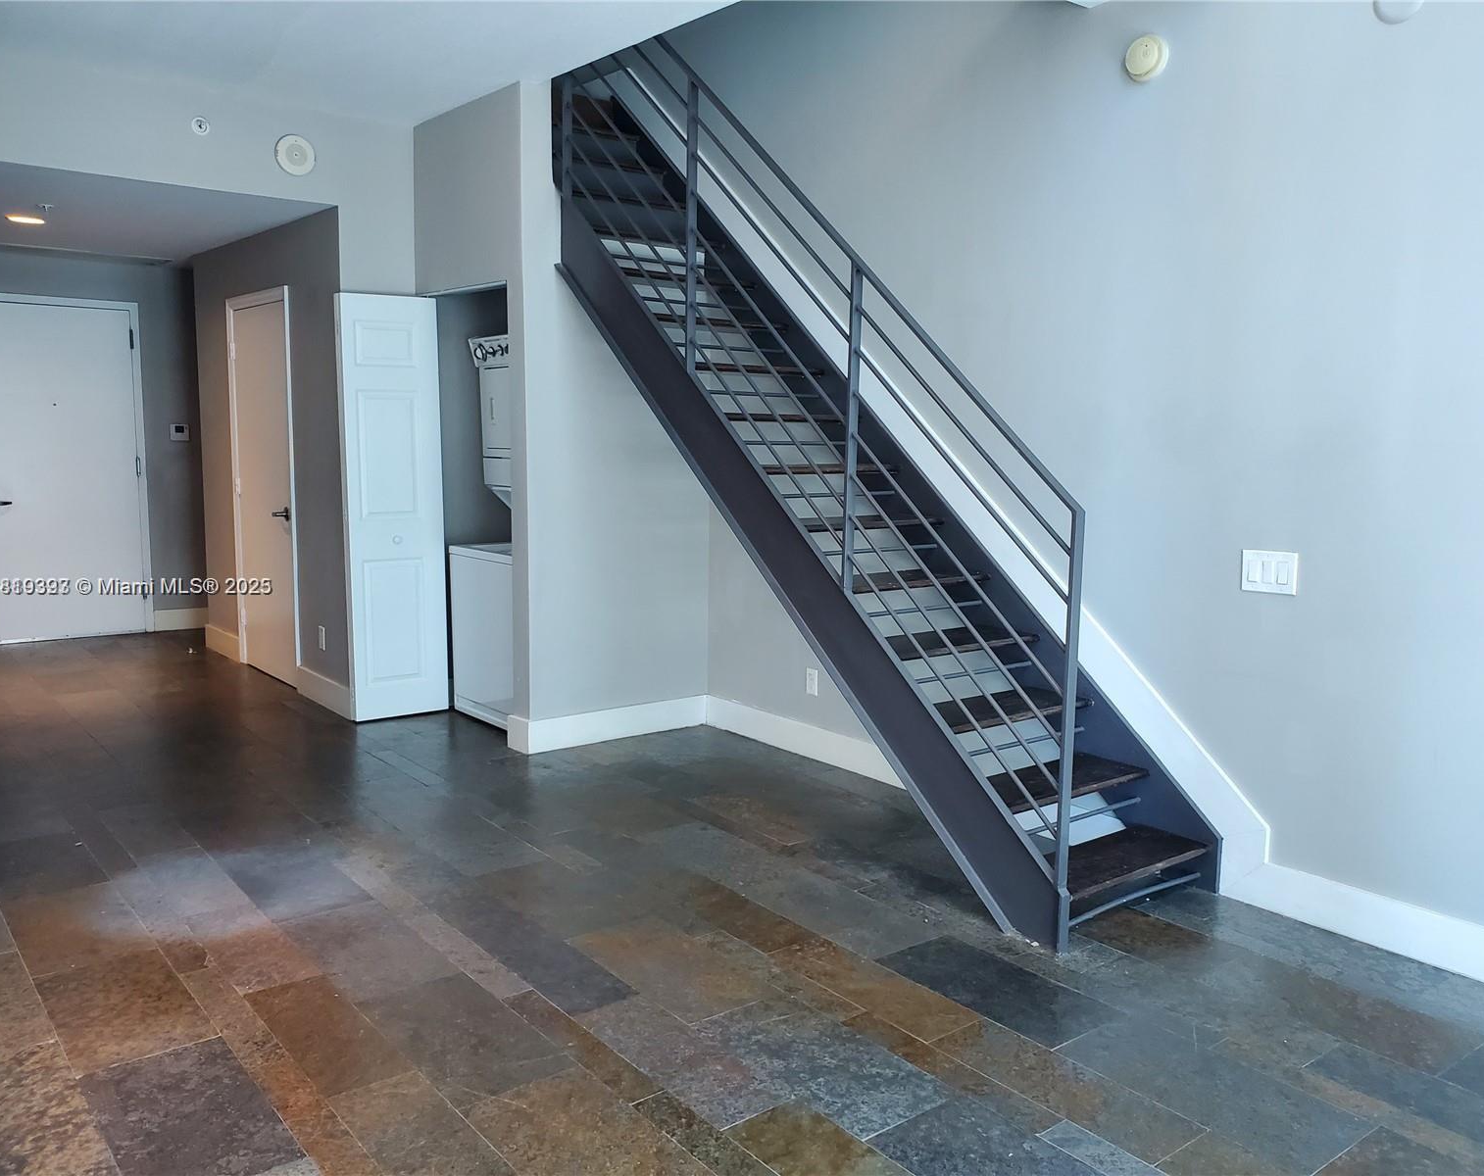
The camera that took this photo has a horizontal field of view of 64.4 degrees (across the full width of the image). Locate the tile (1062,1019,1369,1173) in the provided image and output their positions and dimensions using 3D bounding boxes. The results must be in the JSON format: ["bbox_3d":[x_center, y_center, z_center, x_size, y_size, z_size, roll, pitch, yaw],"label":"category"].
[{"bbox_3d":[1.038,1.123,2.648,0.302,0.012,0.609,-6,10,-39],"label":"tile"}]

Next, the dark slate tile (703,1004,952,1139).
[{"bbox_3d":[0.178,1.090,2.724,0.299,0.011,0.601,-5,9,-38],"label":"dark slate tile"}]

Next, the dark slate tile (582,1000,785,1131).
[{"bbox_3d":[-0.150,1.085,2.730,0.198,0.011,0.601,-5,9,-38],"label":"dark slate tile"}]

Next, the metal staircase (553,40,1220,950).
[{"bbox_3d":[0.164,-0.770,4.578,0.779,3.190,3.400,-6,10,-39],"label":"metal staircase"}]

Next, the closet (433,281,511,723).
[{"bbox_3d":[-0.966,-0.371,5.772,0.856,2.045,0.957,-6,10,-39],"label":"closet"}]

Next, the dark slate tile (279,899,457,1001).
[{"bbox_3d":[-1.031,0.988,3.224,0.296,0.014,0.605,-5,9,-39],"label":"dark slate tile"}]

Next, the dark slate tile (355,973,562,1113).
[{"bbox_3d":[-0.657,1.051,2.762,0.296,0.014,0.579,-5,9,-39],"label":"dark slate tile"}]

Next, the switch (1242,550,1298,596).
[{"bbox_3d":[1.581,-0.047,3.537,0.010,0.123,0.168,-6,10,-39],"label":"switch"}]

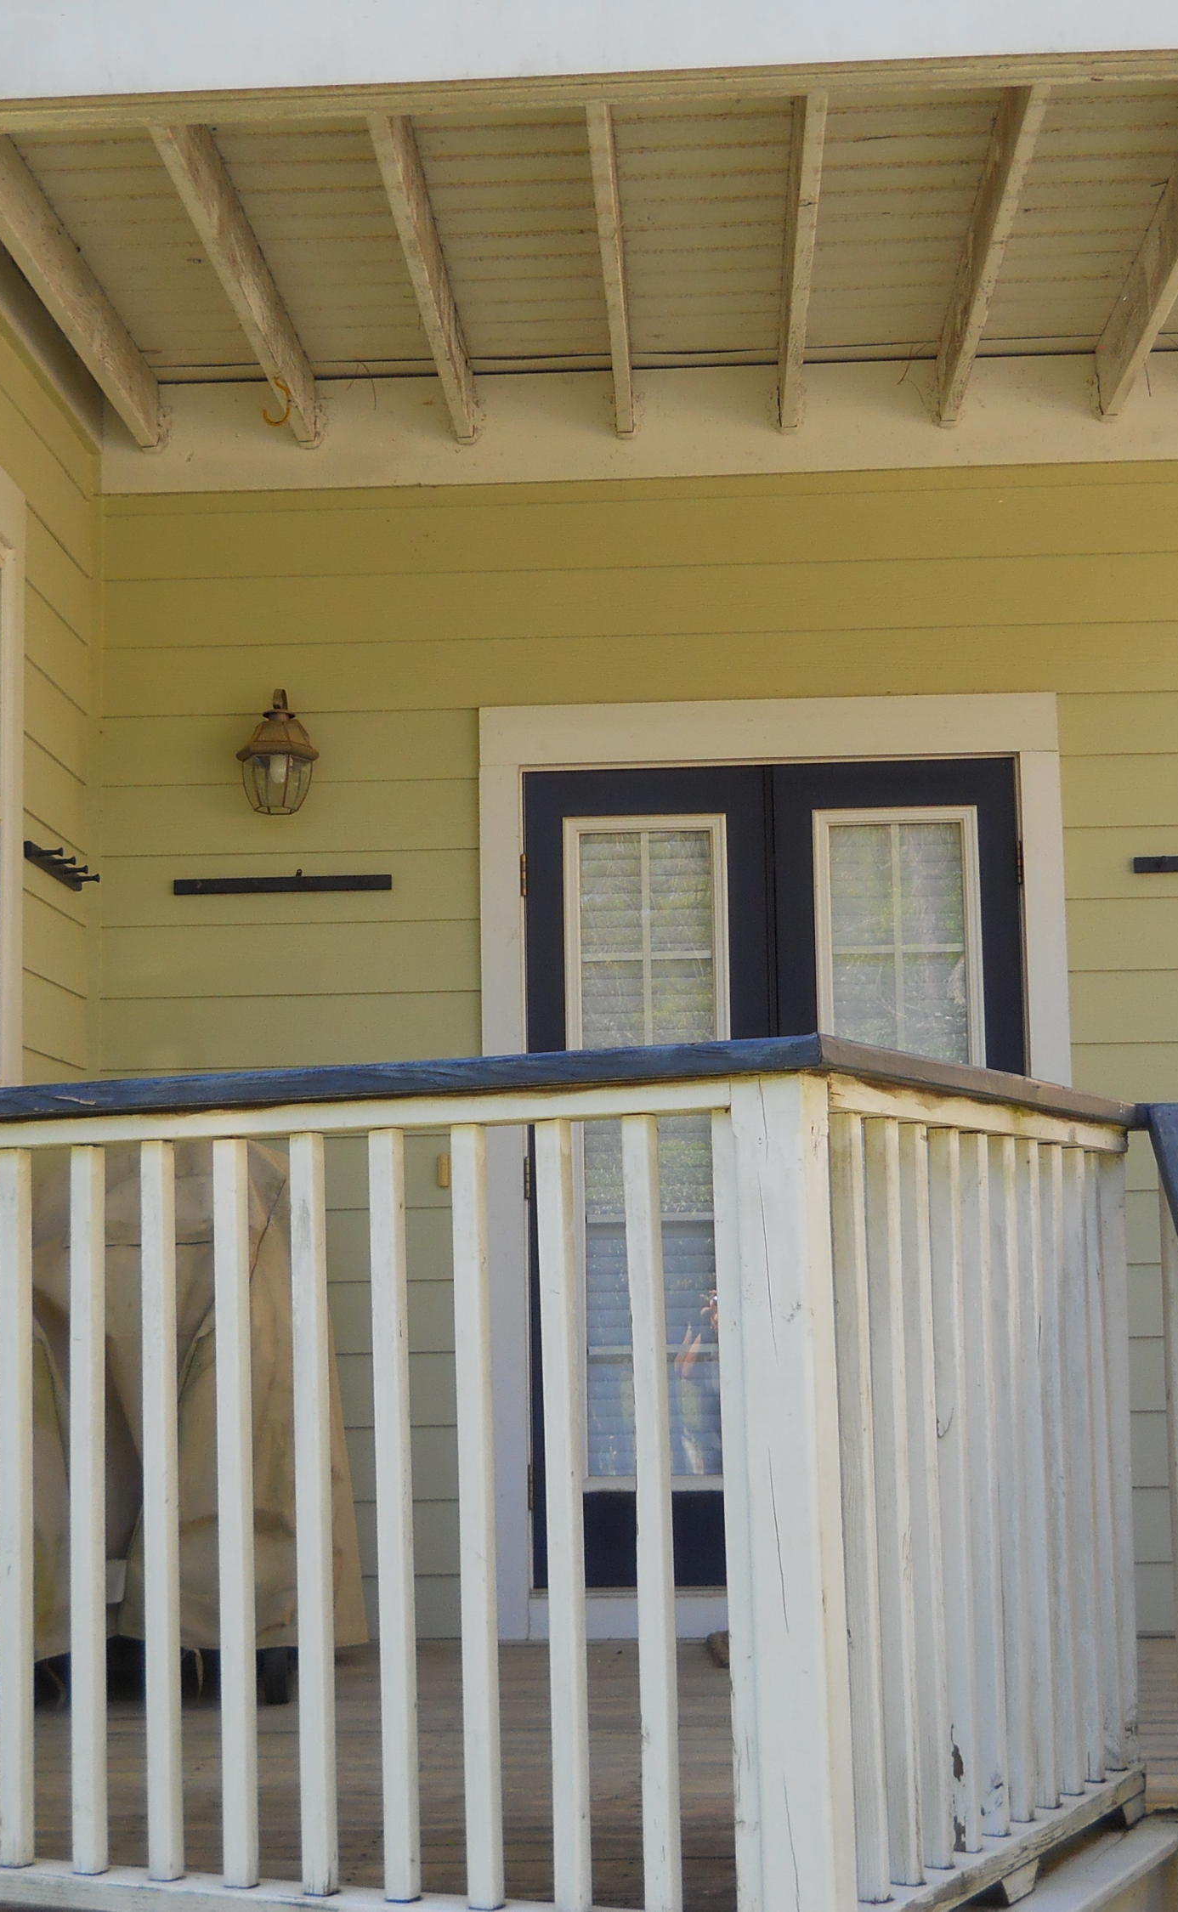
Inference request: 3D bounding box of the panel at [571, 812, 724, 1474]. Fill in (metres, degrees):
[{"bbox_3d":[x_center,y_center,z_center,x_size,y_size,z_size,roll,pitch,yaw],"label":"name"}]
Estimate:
[{"bbox_3d":[0.158,0.476,6.737,0.410,1.661,0.035,-1,-7,2],"label":"panel"}]

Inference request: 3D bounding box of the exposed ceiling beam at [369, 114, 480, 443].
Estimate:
[{"bbox_3d":[-0.351,-1.530,5.906,0.040,0.183,2.045,-1,-7,2],"label":"exposed ceiling beam"}]

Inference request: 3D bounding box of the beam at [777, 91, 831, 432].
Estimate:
[{"bbox_3d":[0.467,-1.551,5.875,0.040,0.183,2.045,-1,-7,2],"label":"beam"}]

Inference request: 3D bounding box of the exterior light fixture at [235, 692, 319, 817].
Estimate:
[{"bbox_3d":[-0.775,-0.504,6.782,0.209,0.322,0.239,-1,-7,2],"label":"exterior light fixture"}]

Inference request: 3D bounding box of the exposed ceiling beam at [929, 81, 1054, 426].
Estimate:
[{"bbox_3d":[0.865,-1.572,5.876,0.040,0.185,2.079,-1,-7,2],"label":"exposed ceiling beam"}]

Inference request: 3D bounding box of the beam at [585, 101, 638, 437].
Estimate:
[{"bbox_3d":[0.053,-1.540,5.891,0.040,0.183,2.045,-1,-7,2],"label":"beam"}]

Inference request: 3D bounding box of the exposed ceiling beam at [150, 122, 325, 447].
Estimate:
[{"bbox_3d":[-0.754,-1.519,5.921,0.040,0.183,2.045,-1,-7,2],"label":"exposed ceiling beam"}]

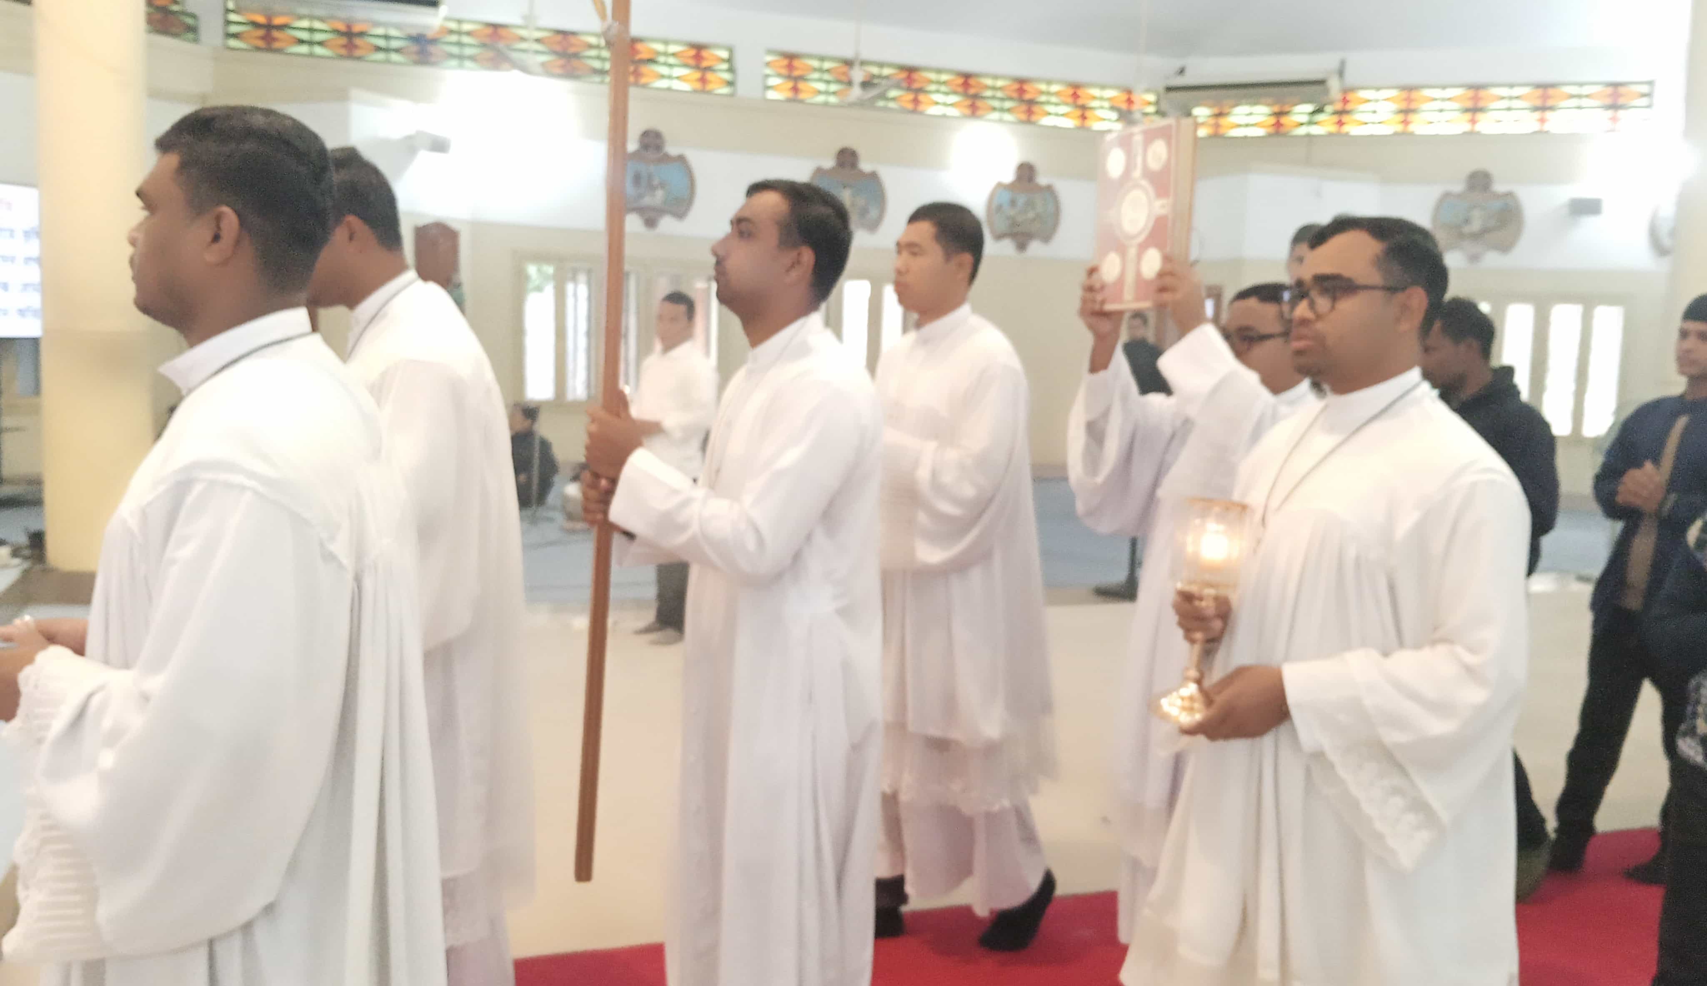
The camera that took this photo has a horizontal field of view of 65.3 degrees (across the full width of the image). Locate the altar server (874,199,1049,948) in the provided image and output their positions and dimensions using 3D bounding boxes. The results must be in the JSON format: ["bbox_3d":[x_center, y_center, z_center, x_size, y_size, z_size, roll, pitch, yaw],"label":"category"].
[{"bbox_3d":[0.210,0.185,3.060,0.480,1.690,0.540,0,5,-23],"label":"altar server"}]

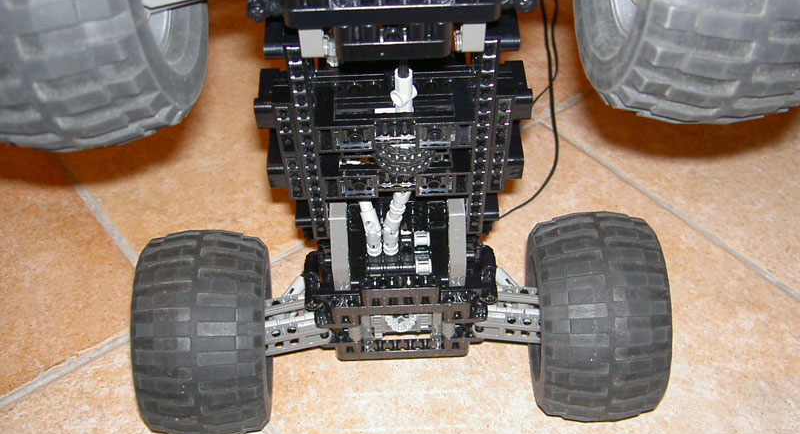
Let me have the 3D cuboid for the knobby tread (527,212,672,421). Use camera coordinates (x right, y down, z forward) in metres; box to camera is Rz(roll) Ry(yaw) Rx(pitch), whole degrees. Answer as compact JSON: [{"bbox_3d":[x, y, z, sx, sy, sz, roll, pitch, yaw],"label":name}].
[{"bbox_3d":[0.100,0.051,0.469,0.060,0.107,0.107,0,44,1],"label":"knobby tread"}]

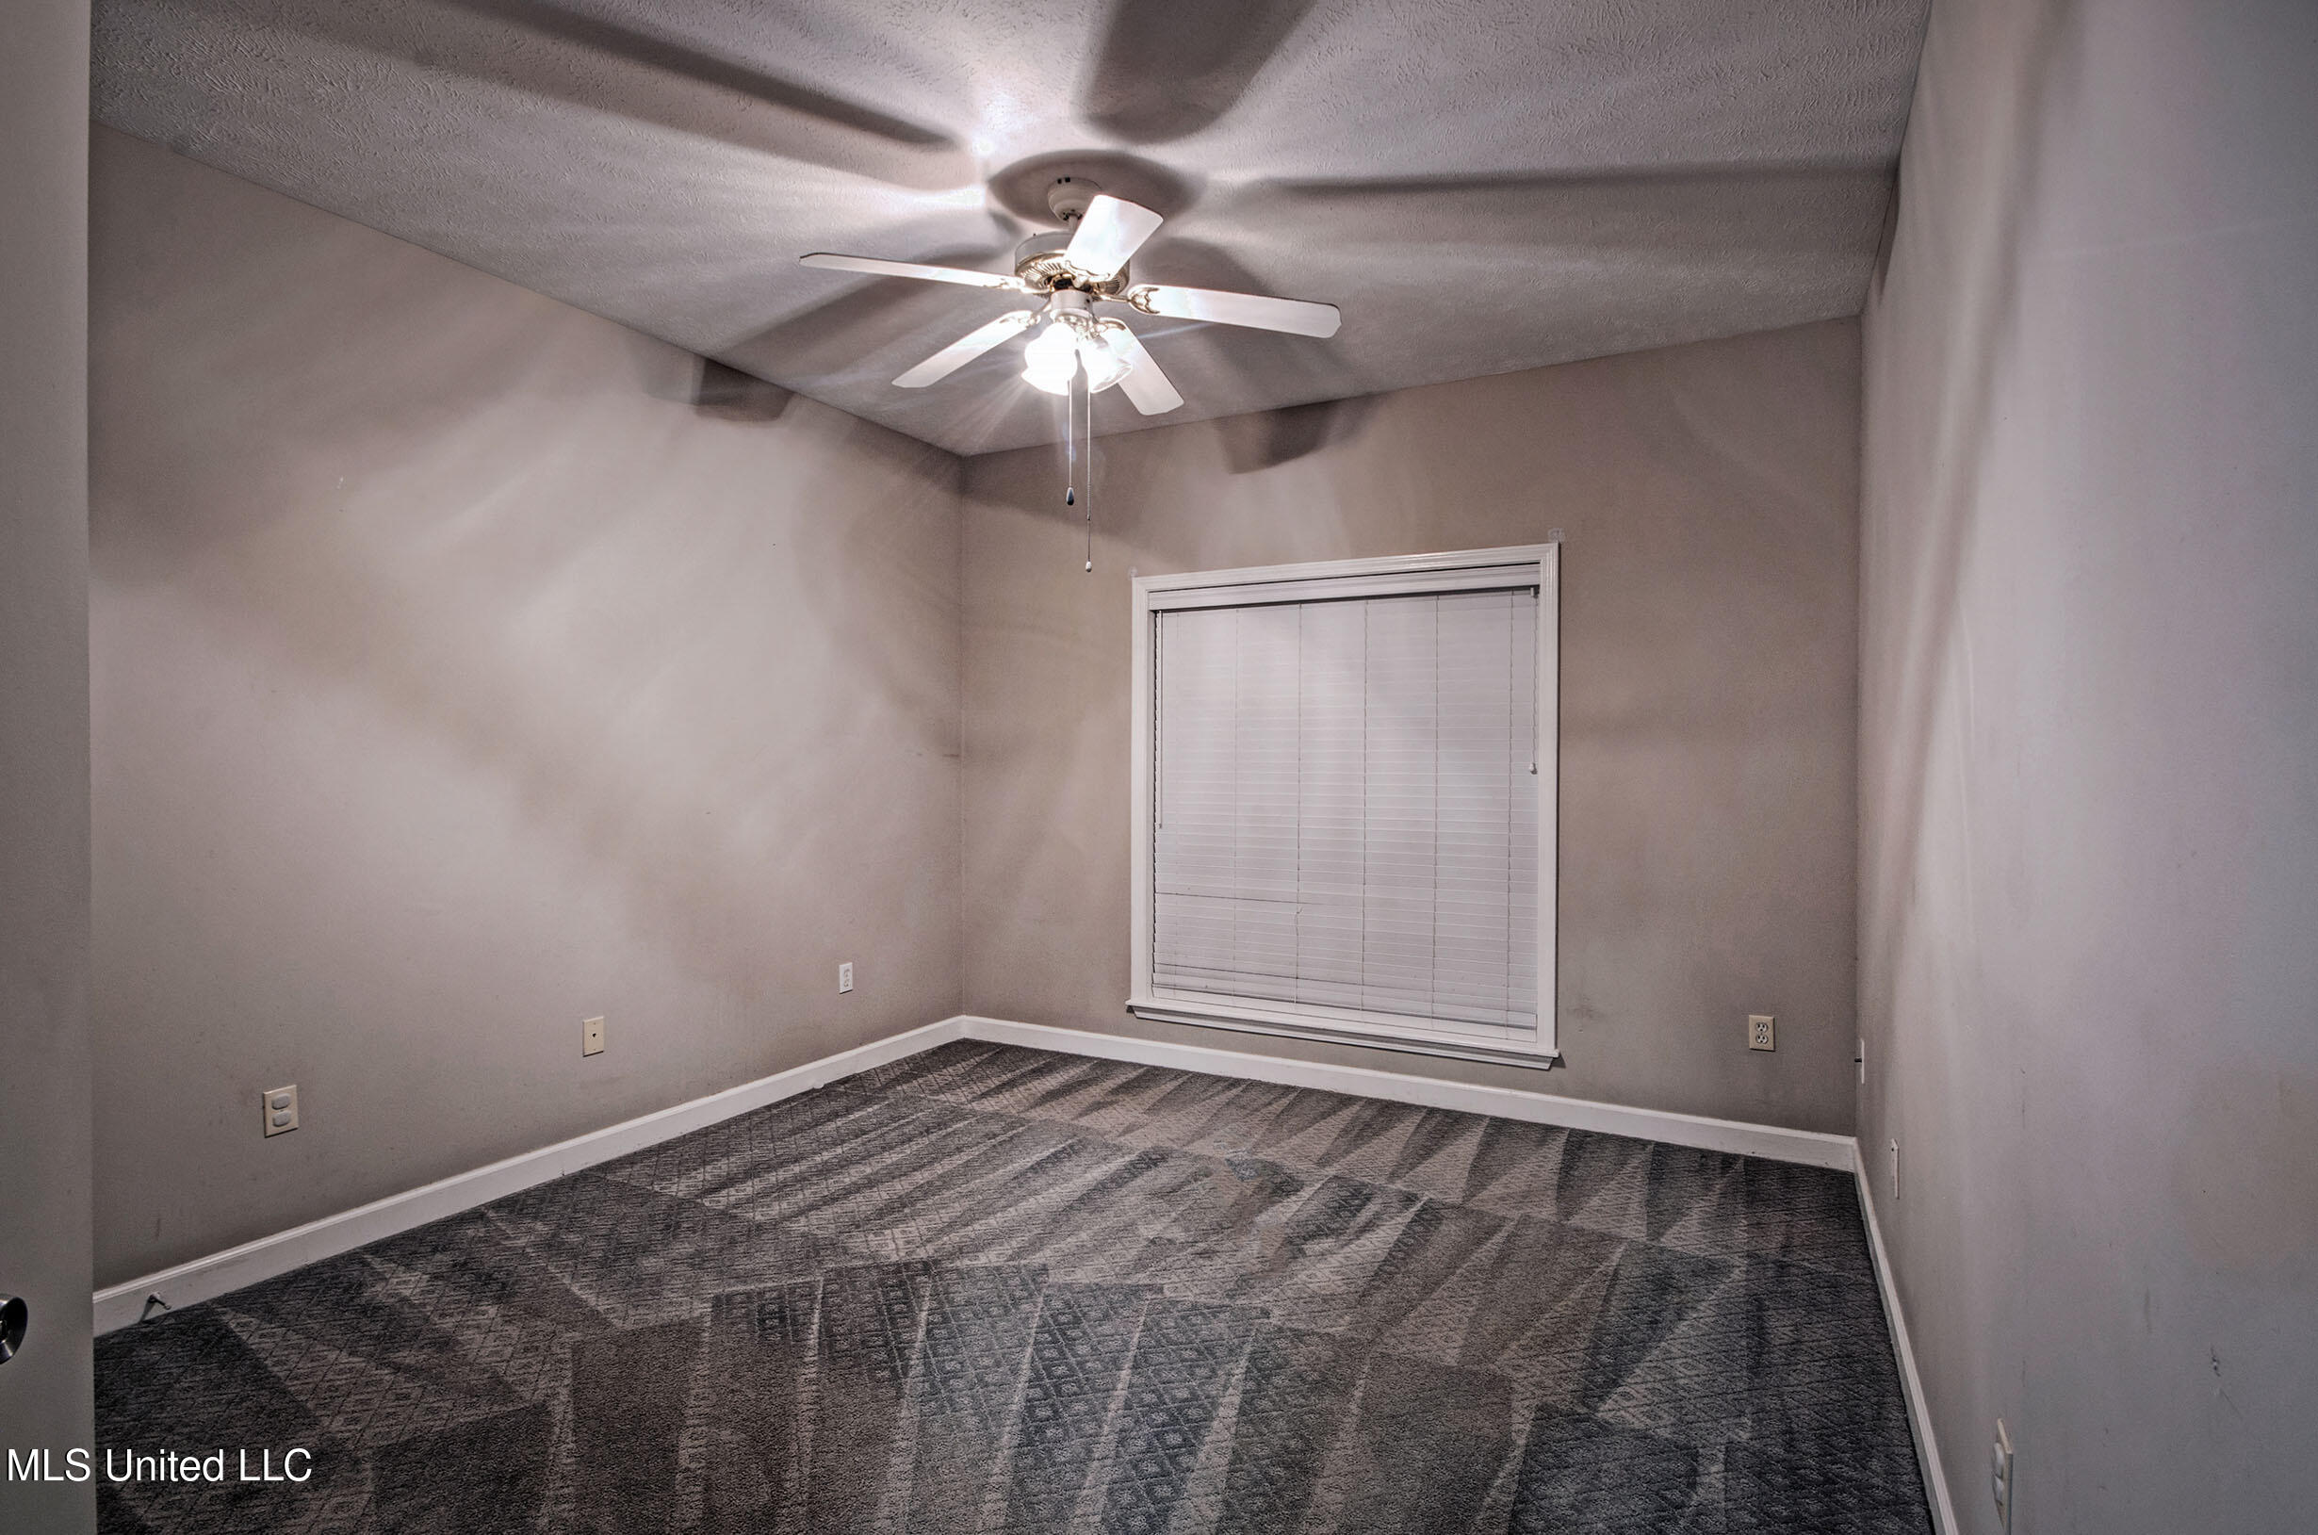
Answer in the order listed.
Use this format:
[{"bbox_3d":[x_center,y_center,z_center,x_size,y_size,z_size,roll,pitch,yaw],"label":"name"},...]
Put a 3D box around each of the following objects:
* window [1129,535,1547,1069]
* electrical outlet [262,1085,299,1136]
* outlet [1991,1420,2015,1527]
[{"bbox_3d":[0.661,0.135,3.822,1.715,1.890,0.110,0,0,25],"label":"window"},{"bbox_3d":[-2.234,0.879,2.458,0.014,0.114,0.070,0,0,32],"label":"electrical outlet"},{"bbox_3d":[1.052,0.893,1.207,0.016,0.114,0.072,0,0,32],"label":"outlet"}]

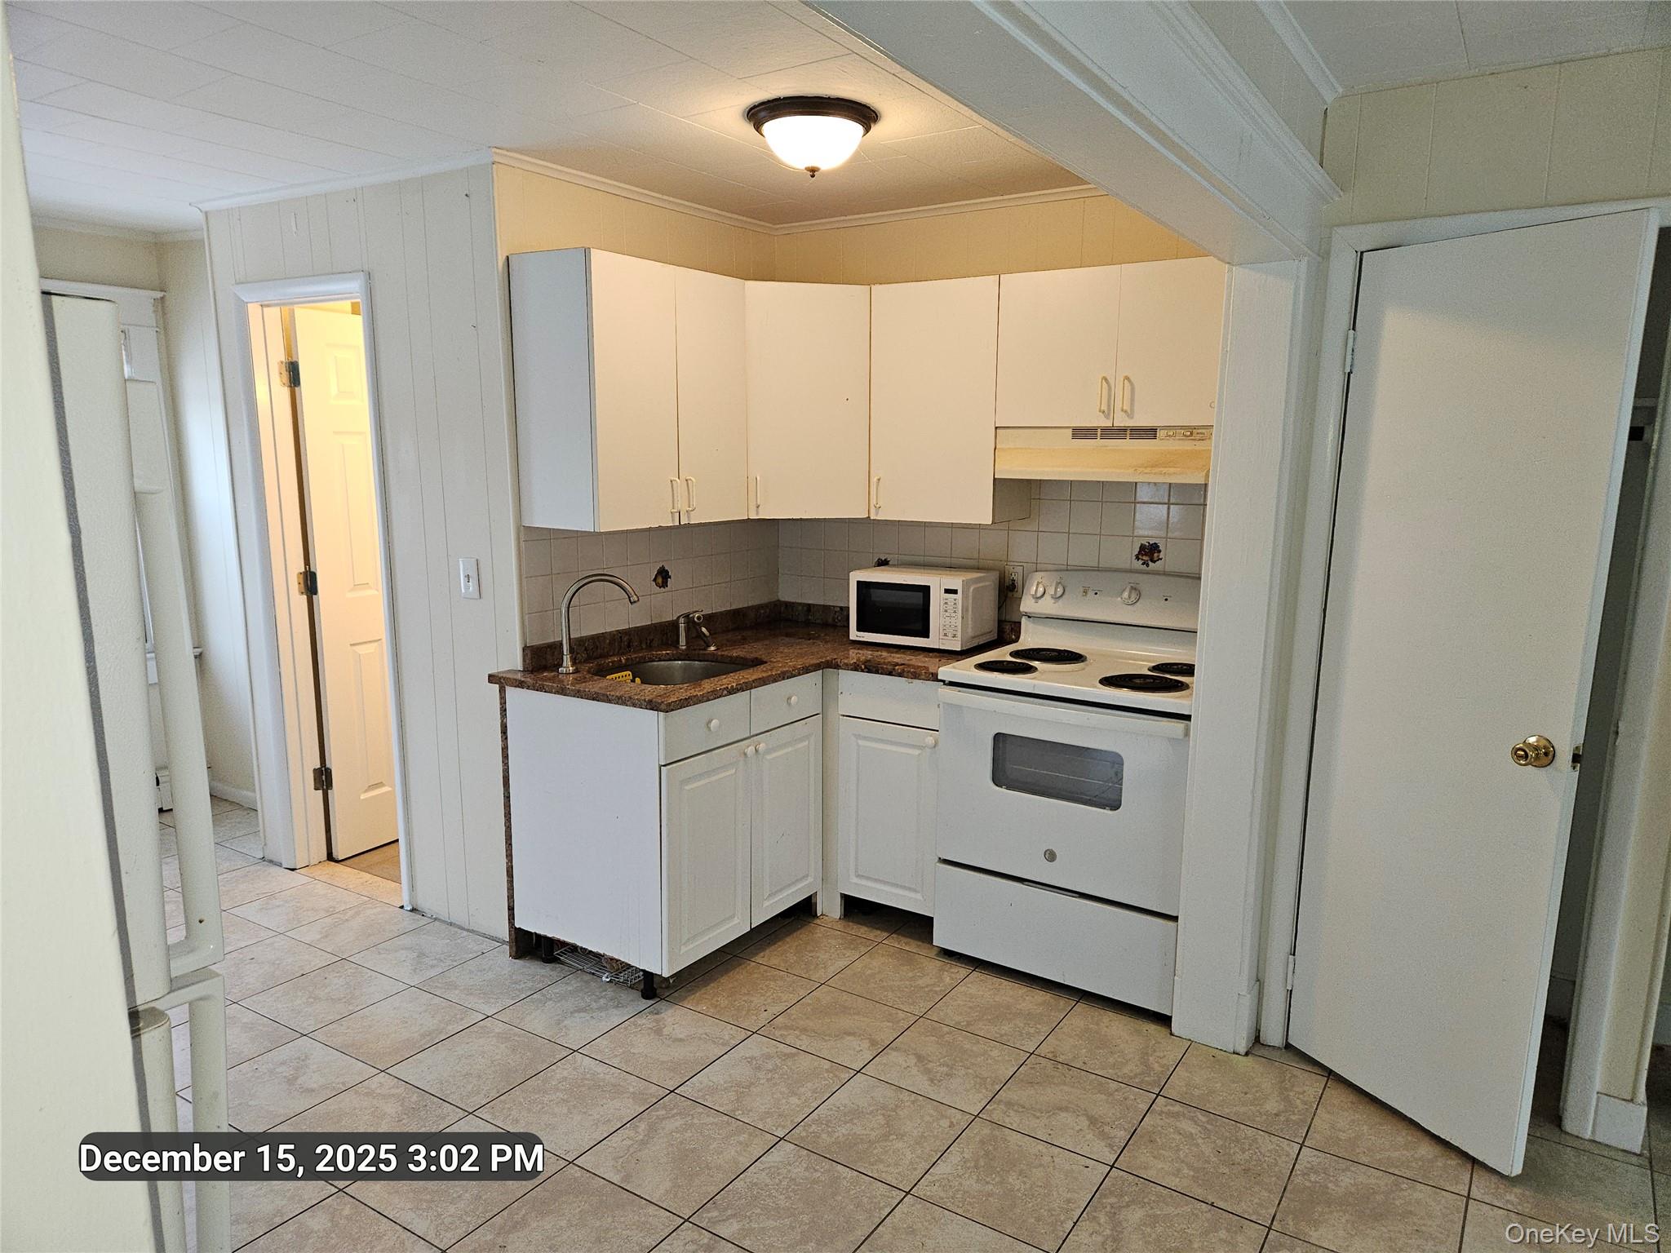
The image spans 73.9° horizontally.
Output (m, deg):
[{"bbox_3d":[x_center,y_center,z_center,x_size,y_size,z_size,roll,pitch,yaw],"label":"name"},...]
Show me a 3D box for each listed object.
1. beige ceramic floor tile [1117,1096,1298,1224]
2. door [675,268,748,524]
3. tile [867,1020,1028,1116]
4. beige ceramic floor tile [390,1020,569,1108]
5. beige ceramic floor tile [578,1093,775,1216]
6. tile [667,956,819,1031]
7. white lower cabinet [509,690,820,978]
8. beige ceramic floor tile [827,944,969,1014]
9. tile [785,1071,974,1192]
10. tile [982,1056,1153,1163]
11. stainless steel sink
[{"bbox_3d":[0.860,1.213,2.545,0.332,0.010,0.332,6,11,33],"label":"beige ceramic floor tile"},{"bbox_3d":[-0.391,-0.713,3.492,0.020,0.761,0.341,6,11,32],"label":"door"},{"bbox_3d":[0.293,1.146,2.909,0.334,0.010,0.334,6,11,32],"label":"tile"},{"bbox_3d":[-0.907,1.121,2.844,0.330,0.010,0.330,6,11,32],"label":"beige ceramic floor tile"},{"bbox_3d":[-0.357,1.201,2.535,0.334,0.010,0.334,6,11,32],"label":"beige ceramic floor tile"},{"bbox_3d":[-0.267,1.082,3.266,0.333,0.010,0.333,6,11,33],"label":"tile"},{"bbox_3d":[-0.512,0.536,3.551,0.602,0.767,0.797,6,11,32],"label":"white lower cabinet"},{"bbox_3d":[0.196,1.072,3.378,0.334,0.010,0.334,6,11,32],"label":"beige ceramic floor tile"},{"bbox_3d":[0.108,1.189,2.624,0.333,0.010,0.333,6,11,33],"label":"tile"},{"bbox_3d":[0.574,1.178,2.719,0.333,0.010,0.333,6,11,33],"label":"tile"},{"bbox_3d":[-0.519,0.246,3.497,0.425,0.192,0.520,6,11,32],"label":"stainless steel sink"}]

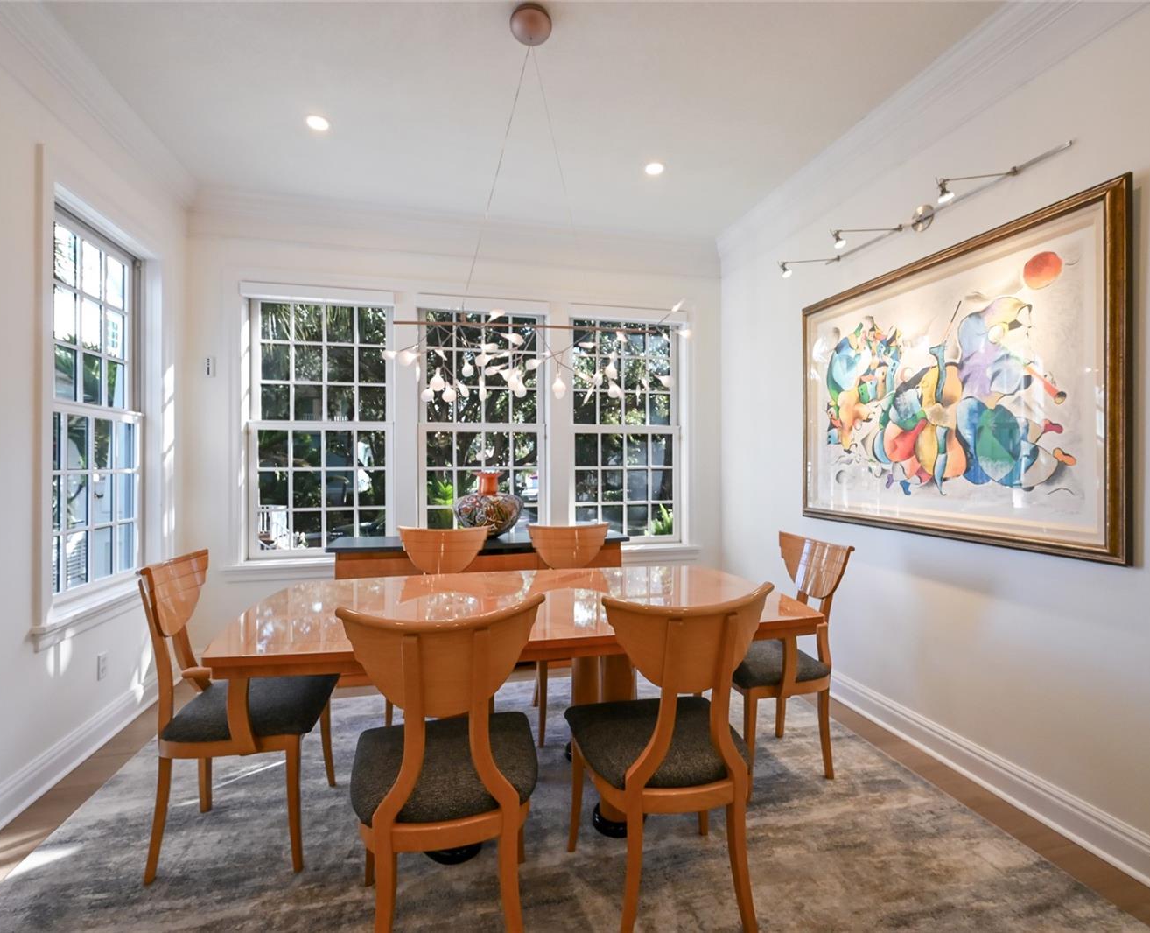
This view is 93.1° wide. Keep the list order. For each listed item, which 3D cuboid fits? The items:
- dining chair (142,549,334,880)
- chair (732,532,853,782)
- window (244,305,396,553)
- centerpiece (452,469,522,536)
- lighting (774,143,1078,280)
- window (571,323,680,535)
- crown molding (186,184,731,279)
[{"bbox_3d":[-1.139,0.794,1.869,0.548,0.950,0.542,0,0,-13],"label":"dining chair"},{"bbox_3d":[0.786,0.785,2.316,0.548,0.950,0.542,0,0,-13],"label":"chair"},{"bbox_3d":[-1.676,-0.236,3.601,0.867,1.677,0.115,0,0,-13],"label":"window"},{"bbox_3d":[-0.555,0.241,3.498,0.449,0.433,0.449,0,0,-13],"label":"centerpiece"},{"bbox_3d":[1.391,-1.063,2.362,0.300,0.147,1.243,0,0,-13],"label":"lighting"},{"bbox_3d":[0.383,-0.260,4.081,0.848,1.670,0.115,0,0,-13],"label":"window"},{"bbox_3d":[-0.605,-1.563,3.688,3.570,0.261,0.102,0,0,-13],"label":"crown molding"}]

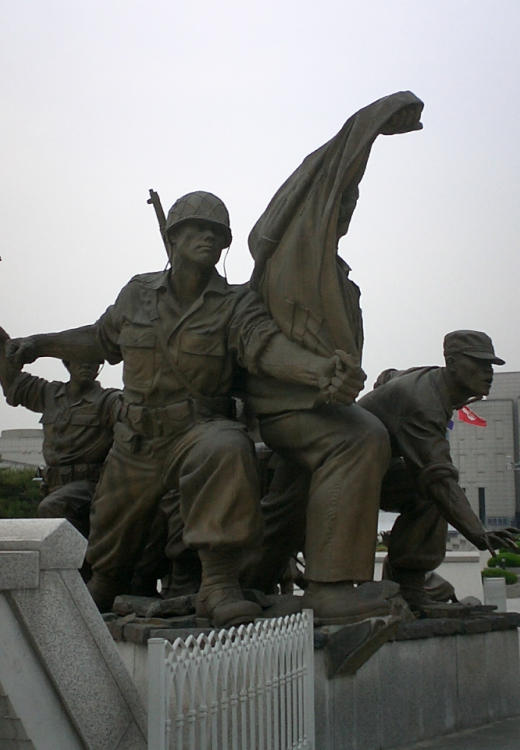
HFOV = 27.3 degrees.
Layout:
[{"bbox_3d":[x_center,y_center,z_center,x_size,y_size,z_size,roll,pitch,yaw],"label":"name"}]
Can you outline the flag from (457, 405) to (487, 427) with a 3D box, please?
[{"bbox_3d":[9.940,1.824,50.000,1.500,1.150,0.350,-2,-10,14],"label":"flag"}]

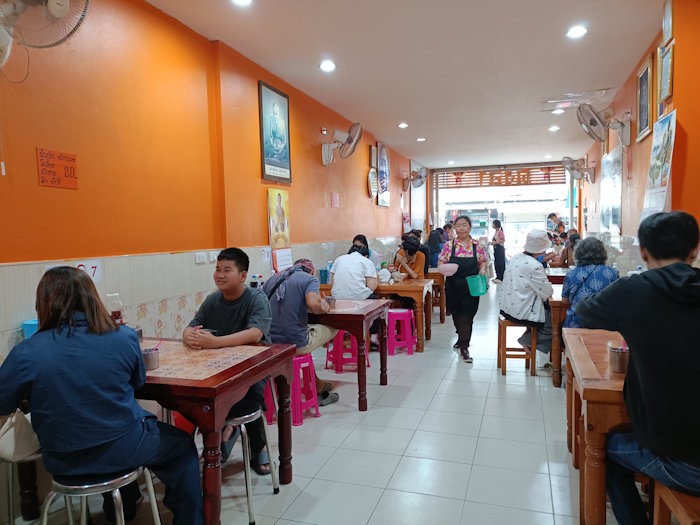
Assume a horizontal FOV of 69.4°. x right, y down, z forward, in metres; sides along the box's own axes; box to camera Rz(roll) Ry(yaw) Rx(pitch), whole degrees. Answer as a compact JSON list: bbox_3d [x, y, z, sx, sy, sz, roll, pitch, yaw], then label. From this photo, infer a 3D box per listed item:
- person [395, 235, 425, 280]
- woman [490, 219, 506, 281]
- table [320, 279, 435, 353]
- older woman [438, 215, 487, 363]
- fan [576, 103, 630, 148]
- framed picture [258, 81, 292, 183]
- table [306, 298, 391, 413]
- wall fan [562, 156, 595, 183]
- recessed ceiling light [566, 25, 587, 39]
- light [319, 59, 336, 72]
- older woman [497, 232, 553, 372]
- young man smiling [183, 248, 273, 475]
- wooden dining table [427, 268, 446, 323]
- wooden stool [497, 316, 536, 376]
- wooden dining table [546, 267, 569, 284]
[{"bbox_3d":[0.774,0.307,6.639,0.450,1.270,0.680,0,4,19],"label":"person"},{"bbox_3d":[3.713,-0.285,12.689,0.400,1.570,0.450,0,4,19],"label":"woman"},{"bbox_3d":[0.368,0.609,6.195,1.200,0.735,0.800,0,4,19],"label":"table"},{"bbox_3d":[1.235,0.255,5.408,0.500,1.500,0.450,0,3,13],"label":"older woman"},{"bbox_3d":[2.705,-1.467,5.416,0.490,0.470,0.440,0,4,17],"label":"fan"},{"bbox_3d":[-0.711,-1.243,4.946,0.040,0.910,0.660,0,4,19],"label":"framed picture"},{"bbox_3d":[-0.310,0.732,4.370,1.180,0.733,0.770,0,4,19],"label":"table"},{"bbox_3d":[4.057,-1.647,8.987,0.490,0.480,0.450,1,4,31],"label":"wall fan"},{"bbox_3d":[1.812,-1.842,4.044,0.150,0.040,0.150,0,4,19],"label":"recessed ceiling light"},{"bbox_3d":[-0.213,-1.838,4.736,0.150,0.040,0.150,0,4,19],"label":"light"},{"bbox_3d":[1.679,0.365,4.724,0.620,1.300,0.460,-2,3,-8],"label":"older woman"},{"bbox_3d":[-0.677,0.549,3.054,0.500,1.270,0.700,0,4,19],"label":"young man smiling"},{"bbox_3d":[0.884,0.493,7.778,1.200,0.720,0.730,0,4,19],"label":"wooden dining table"},{"bbox_3d":[1.553,0.774,4.725,0.310,0.490,0.310,-1,3,8],"label":"wooden stool"},{"bbox_3d":[3.092,0.490,7.002,0.780,0.720,1.250,0,4,19],"label":"wooden dining table"}]

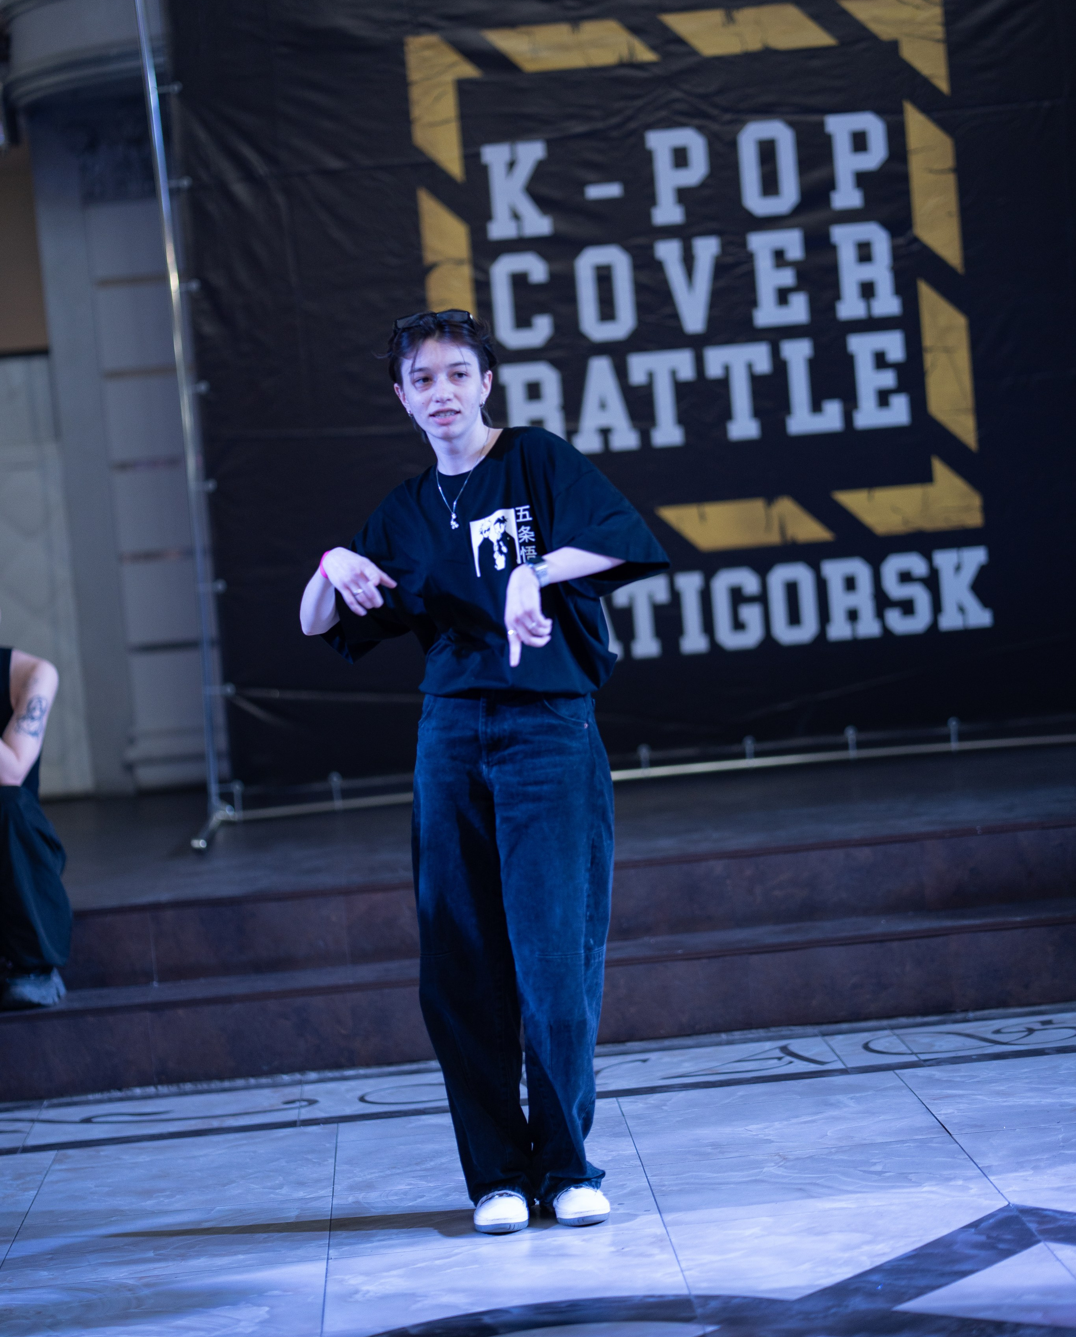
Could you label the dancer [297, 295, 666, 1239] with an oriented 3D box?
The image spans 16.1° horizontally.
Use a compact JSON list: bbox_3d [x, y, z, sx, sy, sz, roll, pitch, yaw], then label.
[{"bbox_3d":[-0.068,0.180,6.958,0.650,1.670,0.470,-4,3,17],"label":"dancer"}]

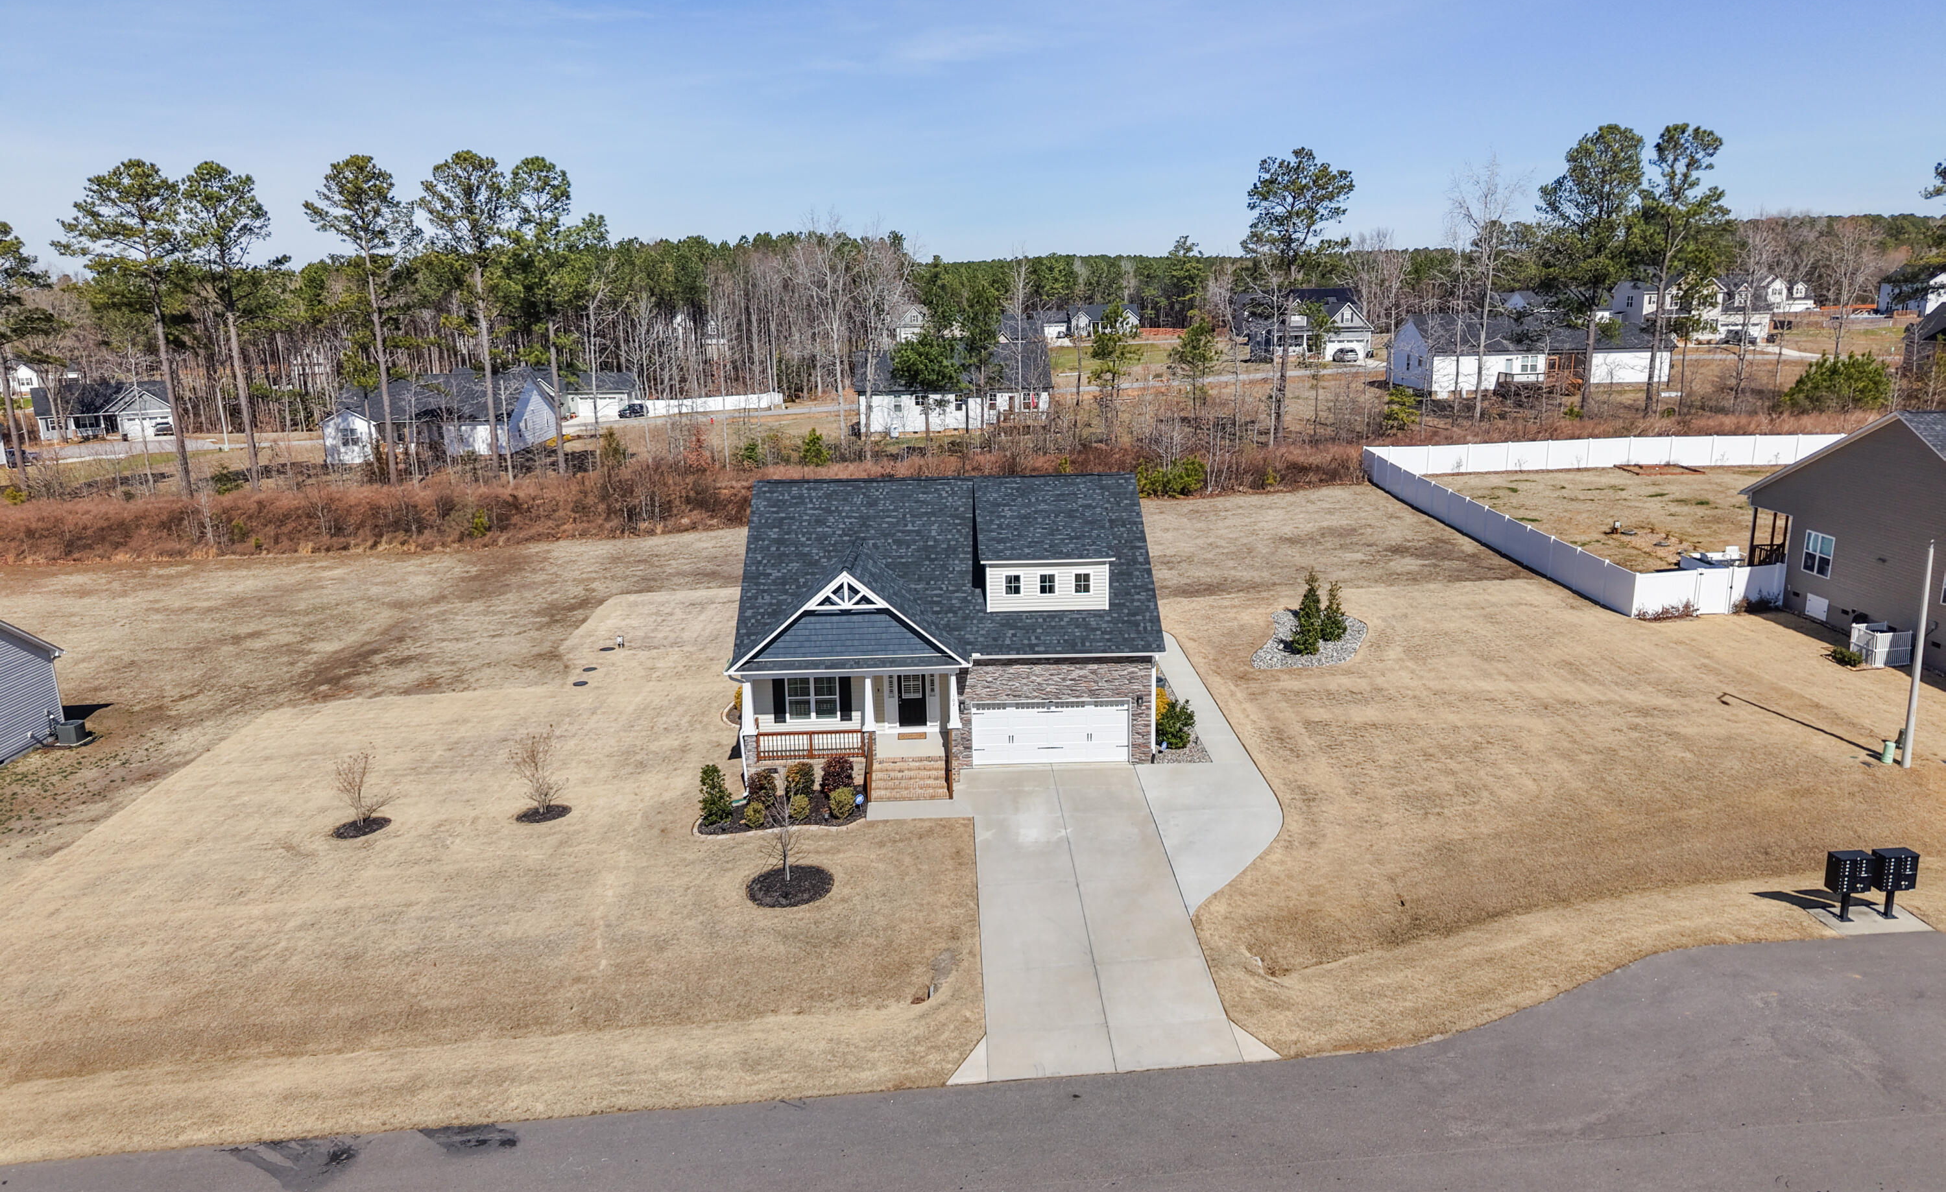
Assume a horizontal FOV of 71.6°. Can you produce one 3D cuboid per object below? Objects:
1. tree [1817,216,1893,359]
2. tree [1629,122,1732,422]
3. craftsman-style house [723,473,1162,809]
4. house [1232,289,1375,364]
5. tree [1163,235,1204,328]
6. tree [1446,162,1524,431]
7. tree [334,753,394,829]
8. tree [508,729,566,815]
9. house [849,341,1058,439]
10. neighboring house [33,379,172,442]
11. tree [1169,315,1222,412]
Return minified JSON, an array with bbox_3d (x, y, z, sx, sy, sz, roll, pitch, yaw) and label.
[{"bbox_3d":[72.565,-23.973,111.324,6.300,14.352,6.300,-1,14,0],"label":"tree"},{"bbox_3d":[52.429,-24.159,101.044,6.600,21.033,6.600,-1,14,0],"label":"tree"},{"bbox_3d":[-0.906,0.266,47.139,13.530,8.600,15.800,-1,14,-1],"label":"craftsman-style house"},{"bbox_3d":[42.471,-34.853,173.427,13.000,8.600,13.000,-3,14,-9],"label":"house"},{"bbox_3d":[43.747,-65.144,280.323,8.278,19.080,8.278,-1,14,-1],"label":"tree"},{"bbox_3d":[39.274,-23.157,103.277,6.189,20.097,6.189,-1,14,-1],"label":"tree"},{"bbox_3d":[-18.591,5.823,41.149,1.915,2.564,1.915,-1,14,-1],"label":"tree"},{"bbox_3d":[-13.277,5.296,41.127,1.775,2.801,1.775,-1,14,-1],"label":"tree"},{"bbox_3d":[-1.727,-19.132,123.519,17.300,7.900,13.200,-2,14,-3],"label":"house"},{"bbox_3d":[-102.745,-21.893,159.000,13.200,5.900,11.500,-9,15,-28],"label":"neighboring house"},{"bbox_3d":[18.213,-18.417,109.956,4.200,8.944,4.200,-1,14,0],"label":"tree"}]

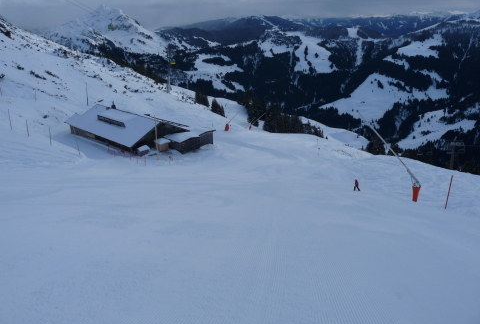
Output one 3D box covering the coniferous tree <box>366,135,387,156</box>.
[{"bbox_3d":[46.667,-5.470,128.000,6.300,7.800,6.000,0,18,0],"label":"coniferous tree"}]

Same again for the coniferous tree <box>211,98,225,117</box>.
[{"bbox_3d":[-7.272,-17.355,121.000,4.400,6.200,4.400,0,18,0],"label":"coniferous tree"}]

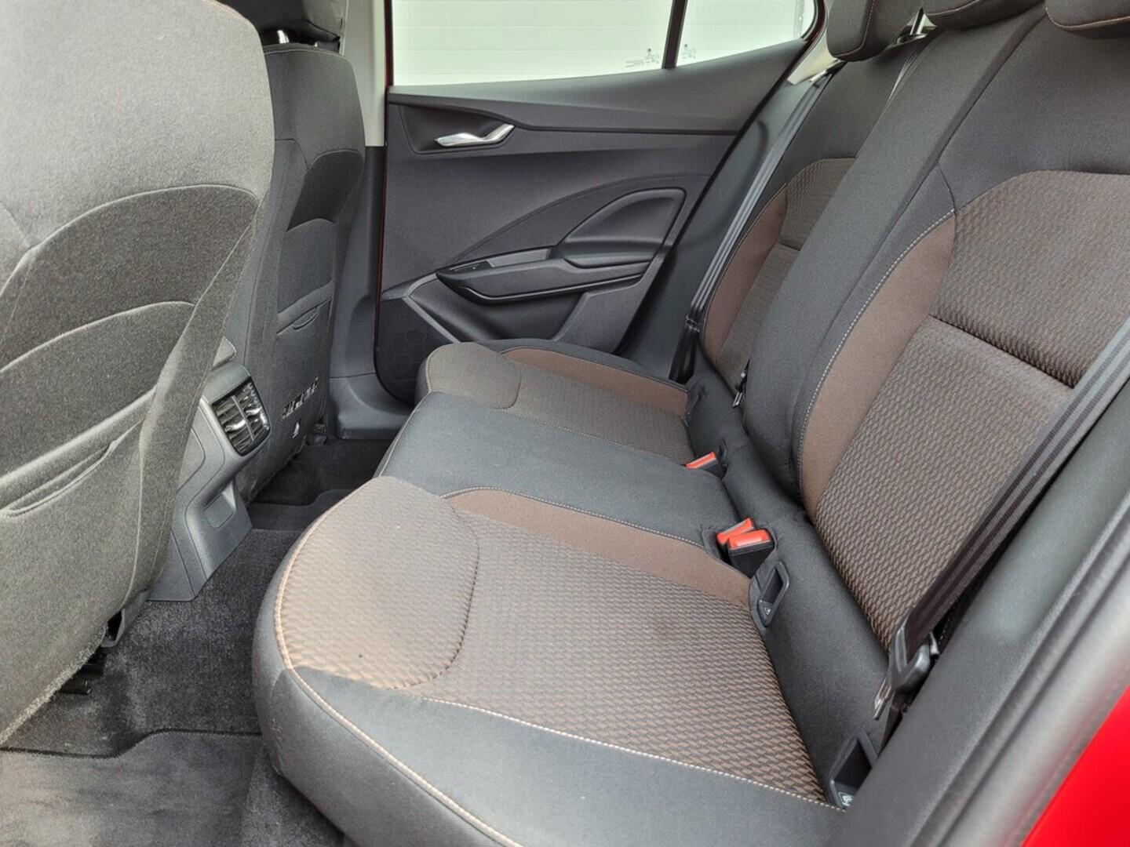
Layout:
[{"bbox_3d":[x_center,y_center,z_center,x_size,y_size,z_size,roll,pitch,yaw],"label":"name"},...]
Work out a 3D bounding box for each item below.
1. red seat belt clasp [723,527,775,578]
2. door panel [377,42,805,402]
[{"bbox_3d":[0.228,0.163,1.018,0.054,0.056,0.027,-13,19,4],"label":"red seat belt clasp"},{"bbox_3d":[0.024,-0.371,1.692,0.840,0.720,0.120,0,19,-1],"label":"door panel"}]

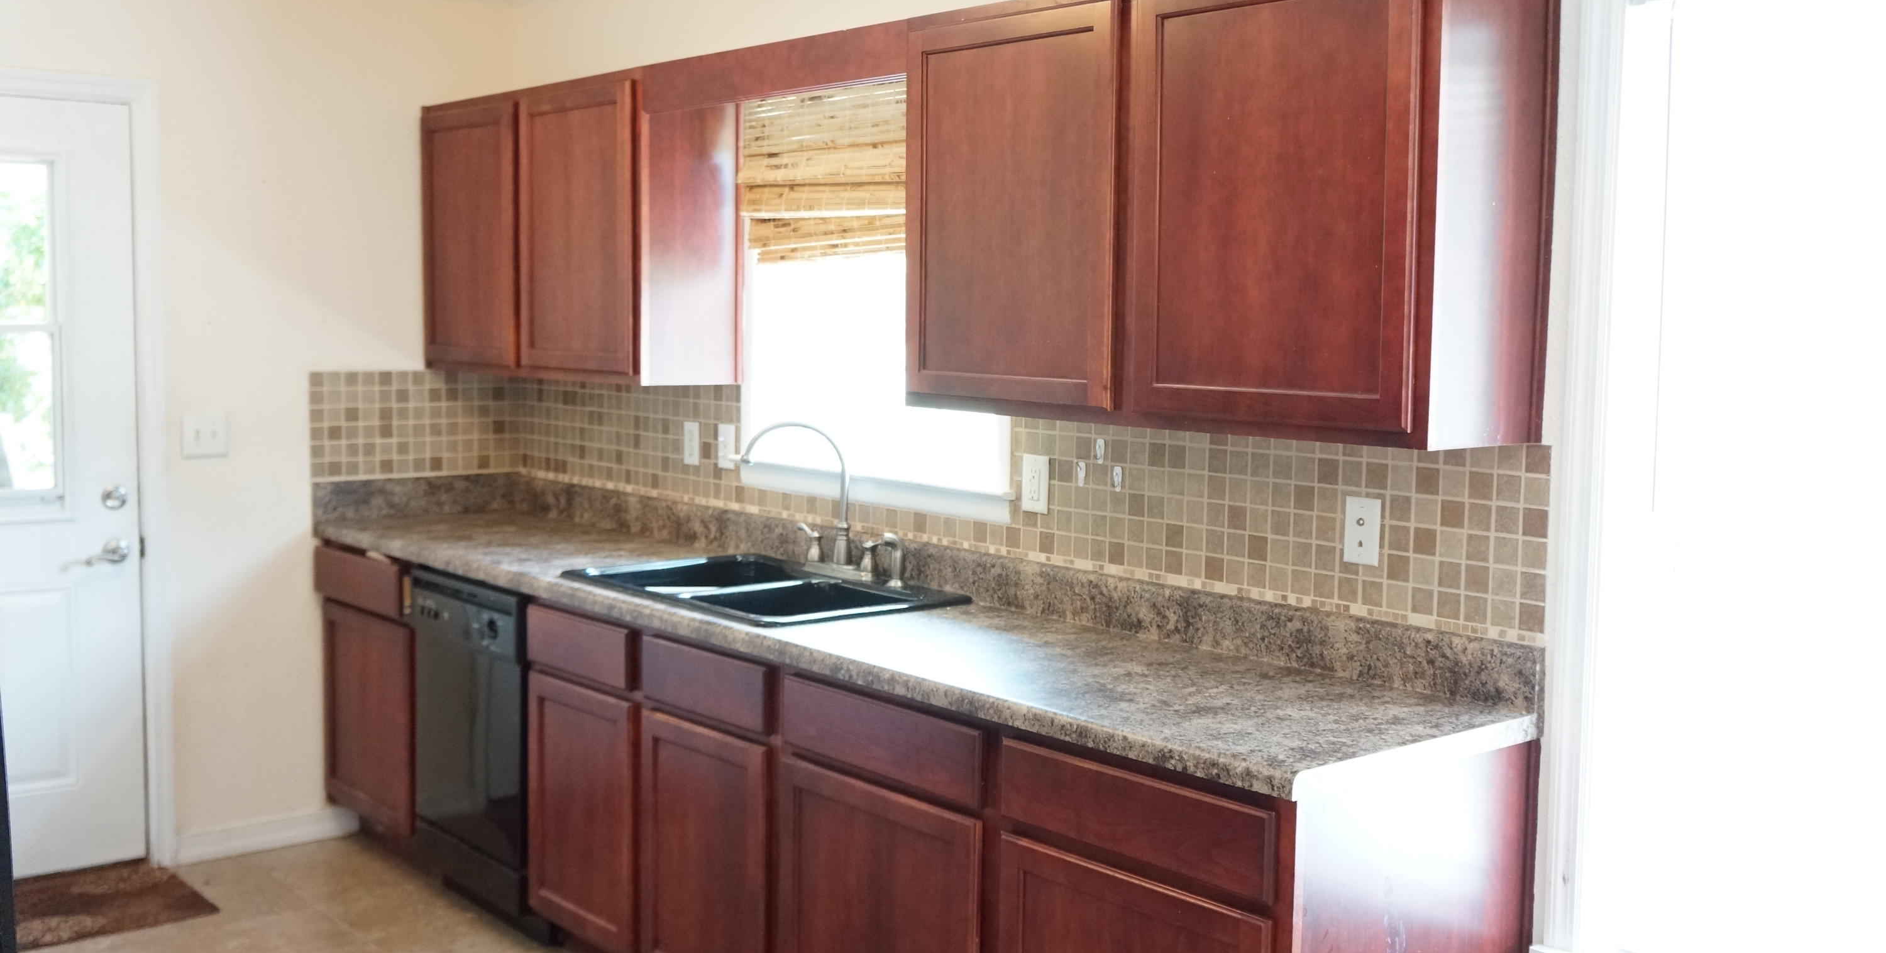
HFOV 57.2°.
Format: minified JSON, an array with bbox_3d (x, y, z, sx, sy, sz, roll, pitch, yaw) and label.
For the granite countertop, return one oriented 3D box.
[{"bbox_3d":[-0.417,0.274,3.849,0.637,0.043,3.446,-4,7,-41],"label":"granite countertop"}]

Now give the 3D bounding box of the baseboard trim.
[{"bbox_3d":[-1.911,1.008,4.905,0.515,0.085,0.016,-4,7,-41],"label":"baseboard trim"}]

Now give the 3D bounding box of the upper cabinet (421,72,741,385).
[{"bbox_3d":[-1.021,-0.652,4.710,0.320,0.762,1.213,-4,7,-41],"label":"upper cabinet"}]

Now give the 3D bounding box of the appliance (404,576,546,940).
[{"bbox_3d":[-0.947,0.670,4.462,0.610,0.860,0.605,-4,7,-41],"label":"appliance"}]

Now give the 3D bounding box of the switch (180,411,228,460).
[{"bbox_3d":[-2.004,-0.113,4.705,0.120,0.121,0.012,-4,7,-41],"label":"switch"}]

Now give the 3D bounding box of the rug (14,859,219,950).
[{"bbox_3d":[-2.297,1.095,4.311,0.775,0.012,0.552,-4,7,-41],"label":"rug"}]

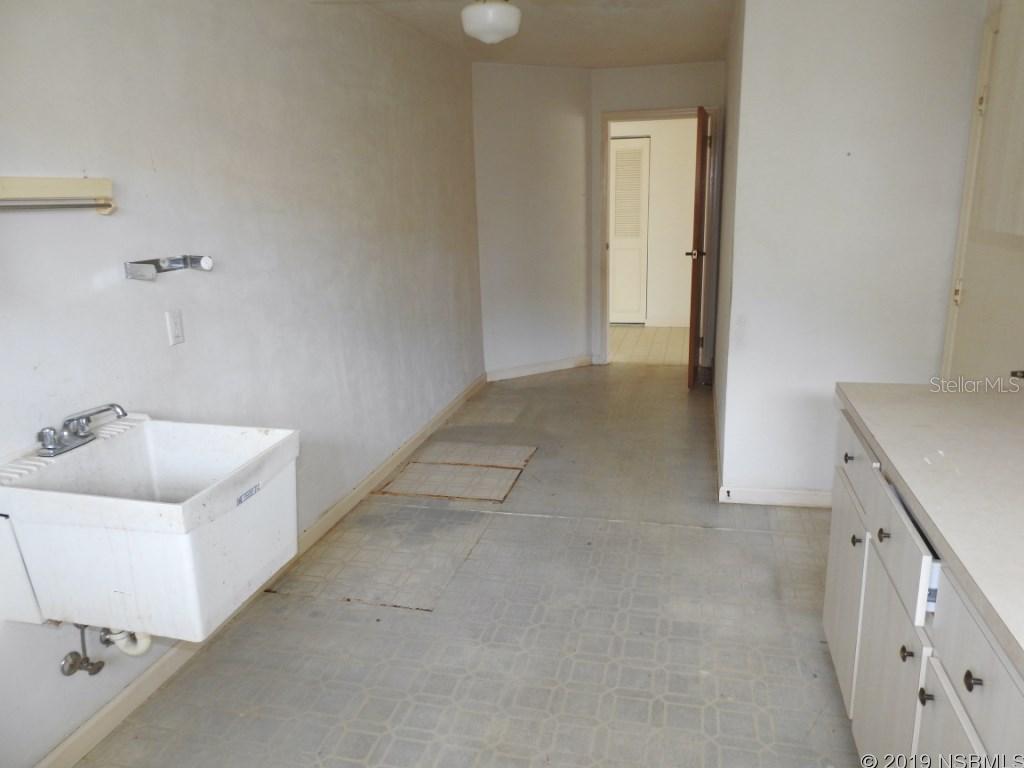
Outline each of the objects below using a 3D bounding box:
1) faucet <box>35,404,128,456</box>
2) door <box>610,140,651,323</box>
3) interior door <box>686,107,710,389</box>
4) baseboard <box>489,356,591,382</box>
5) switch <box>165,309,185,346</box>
[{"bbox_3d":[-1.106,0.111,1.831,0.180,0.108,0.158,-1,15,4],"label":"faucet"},{"bbox_3d":[1.261,-1.644,7.754,0.455,1.980,0.035,2,16,14],"label":"door"},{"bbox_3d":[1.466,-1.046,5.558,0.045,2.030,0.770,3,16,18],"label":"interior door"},{"bbox_3d":[0.255,-0.133,6.100,1.035,0.085,0.015,-10,17,-26],"label":"baseboard"},{"bbox_3d":[-1.104,-0.184,2.333,0.010,0.113,0.068,2,16,14],"label":"switch"}]

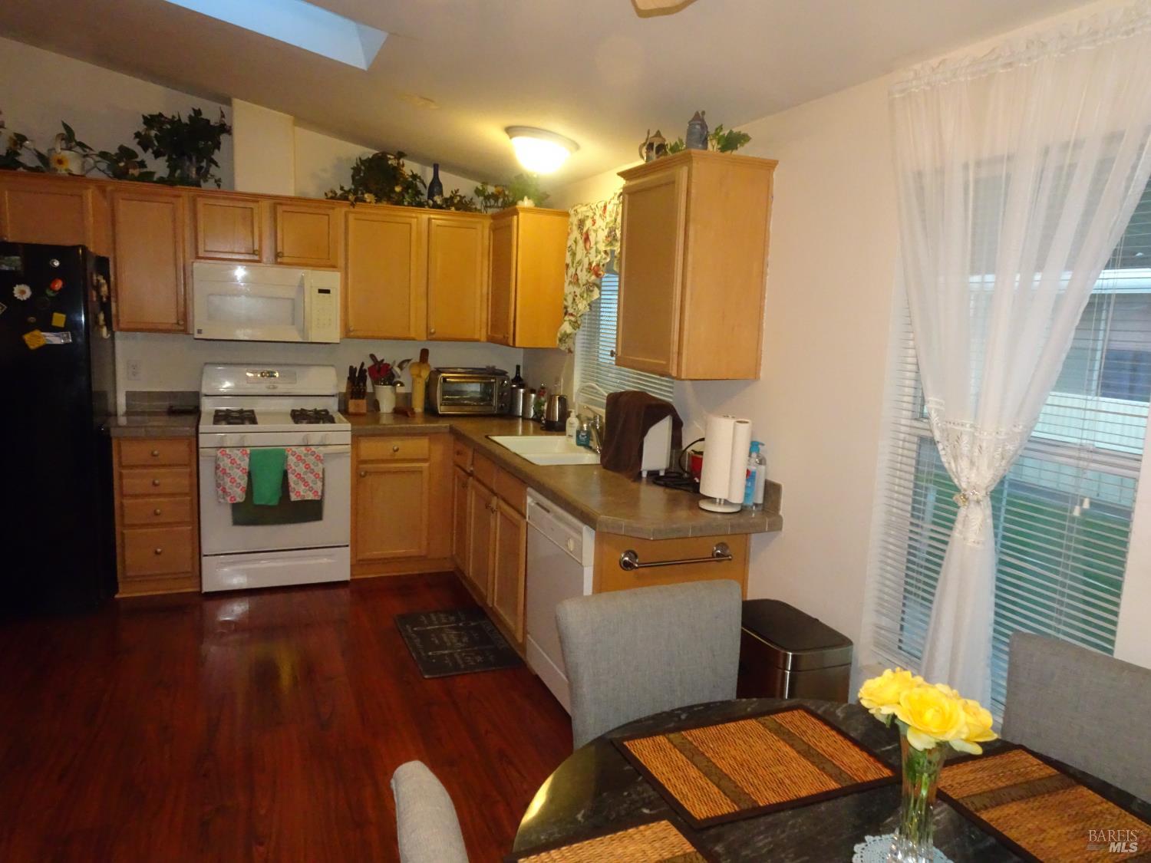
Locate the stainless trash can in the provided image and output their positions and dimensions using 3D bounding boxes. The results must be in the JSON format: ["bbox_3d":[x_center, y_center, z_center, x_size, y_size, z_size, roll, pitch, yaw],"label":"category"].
[{"bbox_3d":[0.631,0.930,2.579,0.273,0.641,0.394,-1,9,-22],"label":"stainless trash can"}]

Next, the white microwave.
[{"bbox_3d":[-1.760,-0.729,4.577,0.761,0.402,0.395,-1,10,-23],"label":"white microwave"}]

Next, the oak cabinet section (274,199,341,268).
[{"bbox_3d":[-1.594,-1.151,4.719,0.358,0.347,0.320,-1,10,-22],"label":"oak cabinet section"}]

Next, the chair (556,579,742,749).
[{"bbox_3d":[0.247,0.886,1.704,0.465,0.954,0.596,-1,9,-22],"label":"chair"}]

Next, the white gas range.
[{"bbox_3d":[-1.729,0.228,4.582,0.761,1.185,0.690,-1,10,-23],"label":"white gas range"}]

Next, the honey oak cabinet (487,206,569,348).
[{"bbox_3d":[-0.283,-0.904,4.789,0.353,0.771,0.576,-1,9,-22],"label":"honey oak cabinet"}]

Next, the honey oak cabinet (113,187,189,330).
[{"bbox_3d":[-2.284,-0.920,4.358,0.380,0.755,0.335,-1,10,-23],"label":"honey oak cabinet"}]

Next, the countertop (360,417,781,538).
[{"bbox_3d":[-0.384,0.110,3.920,1.220,0.056,2.905,-1,10,-23],"label":"countertop"}]

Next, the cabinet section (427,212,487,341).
[{"bbox_3d":[-0.788,-0.966,5.088,0.383,0.761,0.320,-1,10,-22],"label":"cabinet section"}]

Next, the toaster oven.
[{"bbox_3d":[-0.678,-0.256,5.131,0.440,0.272,0.320,-1,10,-23],"label":"toaster oven"}]

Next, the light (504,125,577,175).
[{"bbox_3d":[-0.175,-1.323,3.819,0.370,0.140,0.370,10,5,-24],"label":"light"}]

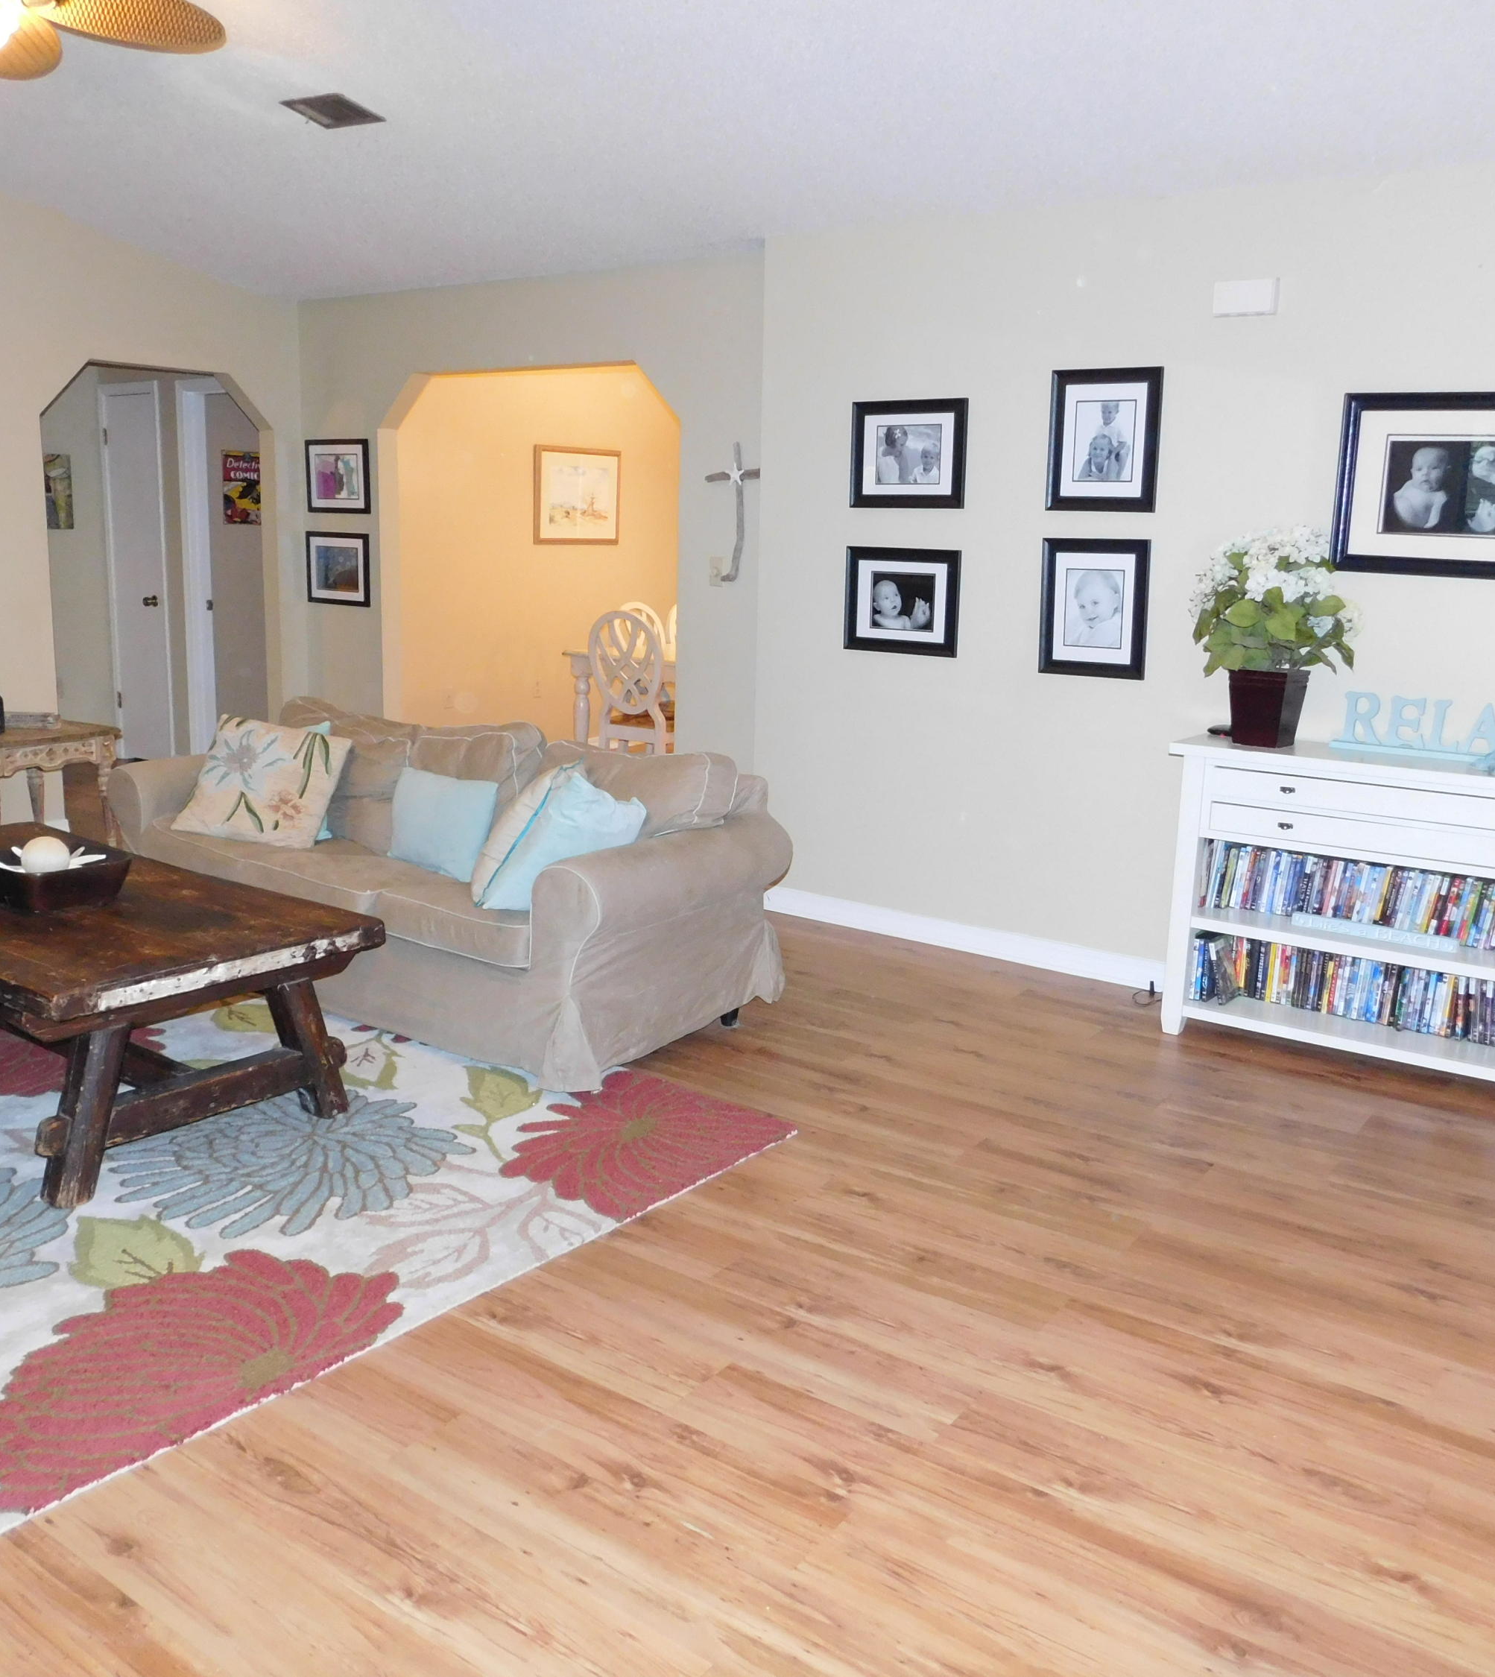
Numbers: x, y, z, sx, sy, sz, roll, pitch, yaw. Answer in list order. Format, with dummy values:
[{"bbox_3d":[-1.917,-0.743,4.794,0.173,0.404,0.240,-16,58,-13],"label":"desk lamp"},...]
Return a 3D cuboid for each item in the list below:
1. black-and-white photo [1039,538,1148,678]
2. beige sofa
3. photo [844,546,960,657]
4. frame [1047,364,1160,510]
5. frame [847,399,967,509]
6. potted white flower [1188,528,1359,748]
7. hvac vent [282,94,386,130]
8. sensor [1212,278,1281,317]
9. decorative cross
[{"bbox_3d":[1.127,-0.746,4.820,0.368,0.436,0.028,10,15,36],"label":"black-and-white photo"},{"bbox_3d":[-1.008,0.044,4.660,2.200,0.830,0.920,10,14,35],"label":"beige sofa"},{"bbox_3d":[0.548,-0.835,5.242,0.464,0.364,0.028,10,15,36],"label":"photo"},{"bbox_3d":[1.106,-1.240,4.629,0.362,0.430,0.027,10,14,35],"label":"frame"},{"bbox_3d":[0.539,-1.300,5.035,0.446,0.355,0.027,10,14,35],"label":"frame"},{"bbox_3d":[1.504,-0.580,4.290,0.445,0.615,0.410,10,15,36],"label":"potted white flower"},{"bbox_3d":[-1.339,-2.353,4.815,0.275,0.025,0.205,10,4,36],"label":"hvac vent"},{"bbox_3d":[1.439,-1.570,4.311,0.185,0.100,0.045,10,14,35],"label":"sensor"},{"bbox_3d":[-0.064,-1.243,5.666,0.290,0.525,0.040,10,14,35],"label":"decorative cross"}]

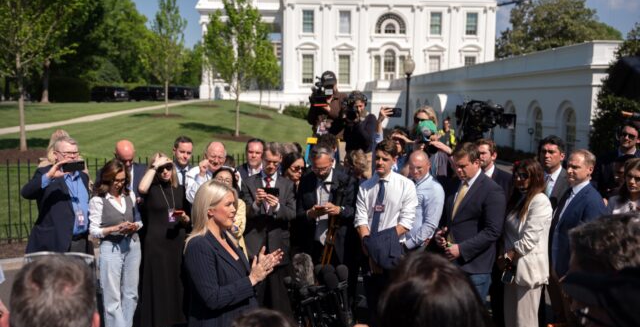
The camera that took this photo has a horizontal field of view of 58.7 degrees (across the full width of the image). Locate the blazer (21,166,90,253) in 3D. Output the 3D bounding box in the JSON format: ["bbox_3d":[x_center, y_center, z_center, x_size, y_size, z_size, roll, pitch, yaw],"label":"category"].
[{"bbox_3d":[-2.283,0.399,4.930,0.540,0.780,0.420,-6,9,-44],"label":"blazer"}]

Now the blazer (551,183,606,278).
[{"bbox_3d":[1.958,0.545,4.309,0.330,0.780,0.480,-3,7,-25],"label":"blazer"}]

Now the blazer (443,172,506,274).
[{"bbox_3d":[1.189,0.443,4.350,0.340,0.790,0.490,-5,8,-38],"label":"blazer"}]

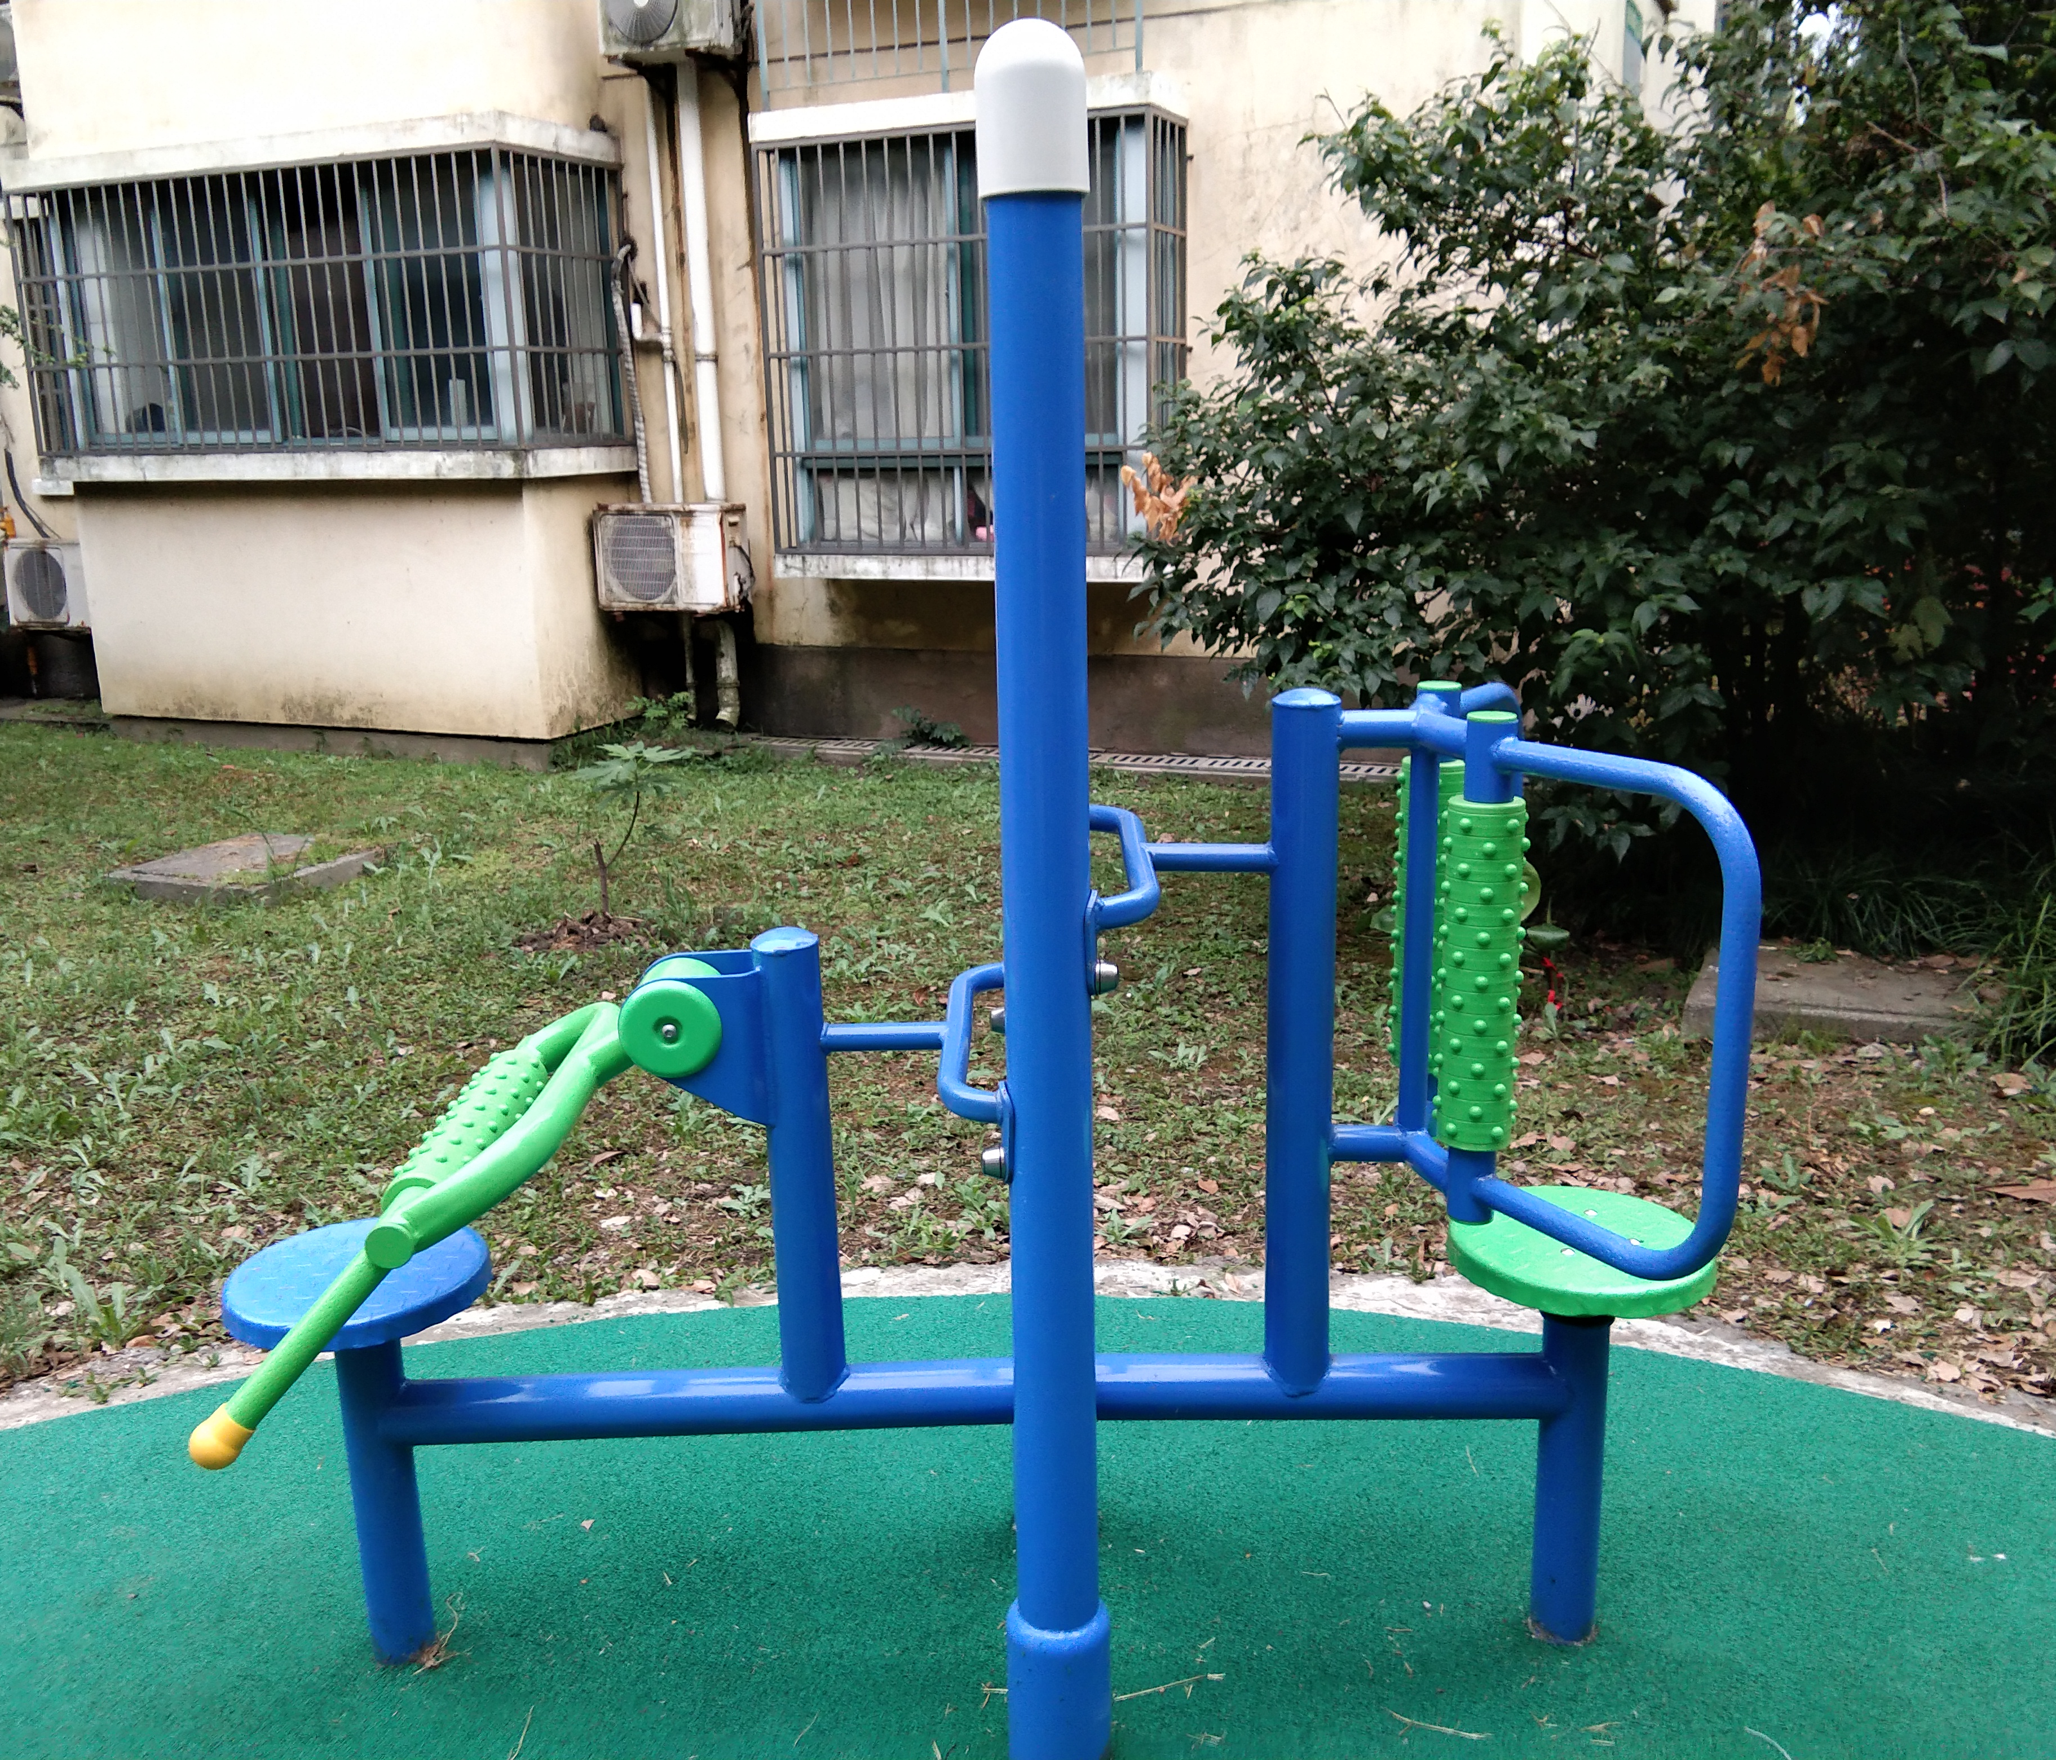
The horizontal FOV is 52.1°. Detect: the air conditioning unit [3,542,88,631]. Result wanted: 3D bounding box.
[{"bbox_3d":[-5.636,-1.742,12.327,0.713,0.502,0.260,5,16,25],"label":"air conditioning unit"}]

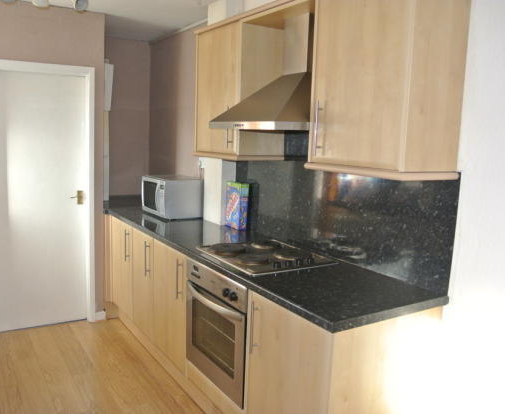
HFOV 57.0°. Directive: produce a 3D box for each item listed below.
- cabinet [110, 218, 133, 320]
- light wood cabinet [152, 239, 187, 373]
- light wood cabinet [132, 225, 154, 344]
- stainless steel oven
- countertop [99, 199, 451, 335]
[{"bbox_3d":[-0.771,0.457,3.729,0.576,0.713,0.508,-3,9,-33],"label":"cabinet"},{"bbox_3d":[-0.275,0.581,2.967,0.576,0.713,0.505,-3,9,-33],"label":"light wood cabinet"},{"bbox_3d":[-0.522,0.519,3.347,0.576,0.713,0.412,-3,9,-33],"label":"light wood cabinet"},{"bbox_3d":[0.020,0.595,2.477,0.571,0.582,0.611,-3,9,-33],"label":"stainless steel oven"},{"bbox_3d":[-0.345,0.175,3.091,0.626,0.043,3.262,-3,9,-33],"label":"countertop"}]

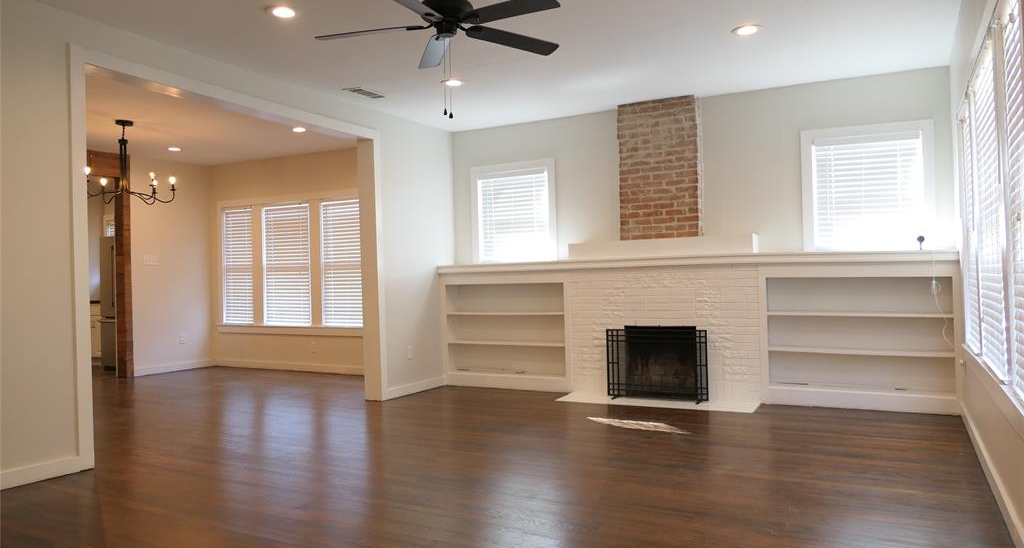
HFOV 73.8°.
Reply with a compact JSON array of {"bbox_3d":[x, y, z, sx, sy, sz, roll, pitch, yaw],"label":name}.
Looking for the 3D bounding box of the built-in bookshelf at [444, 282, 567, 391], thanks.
[{"bbox_3d":[-0.031,0.628,6.972,1.359,1.062,0.260,-1,-1,26],"label":"built-in bookshelf"}]

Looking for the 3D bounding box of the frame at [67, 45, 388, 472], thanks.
[{"bbox_3d":[-1.965,-0.081,5.265,0.150,2.530,2.713,-1,-1,31],"label":"frame"}]

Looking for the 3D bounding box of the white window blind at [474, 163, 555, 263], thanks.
[{"bbox_3d":[0.016,-0.626,7.081,0.974,1.051,0.080,-1,-1,26],"label":"white window blind"}]

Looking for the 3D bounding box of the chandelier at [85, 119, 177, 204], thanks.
[{"bbox_3d":[-3.767,-1.082,6.622,0.930,0.792,0.930,-1,-1,26],"label":"chandelier"}]

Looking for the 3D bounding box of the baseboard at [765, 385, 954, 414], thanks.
[{"bbox_3d":[2.759,1.016,5.463,1.408,0.149,0.025,-1,-1,26],"label":"baseboard"}]

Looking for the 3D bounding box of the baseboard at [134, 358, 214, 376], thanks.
[{"bbox_3d":[-4.375,1.218,8.893,0.018,0.095,1.008,-2,-1,34],"label":"baseboard"}]

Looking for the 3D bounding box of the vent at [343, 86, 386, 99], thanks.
[{"bbox_3d":[-1.259,-1.530,5.809,0.185,0.020,0.350,-1,-1,29],"label":"vent"}]

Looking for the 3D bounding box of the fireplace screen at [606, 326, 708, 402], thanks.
[{"bbox_3d":[1.270,0.817,6.091,0.909,0.616,0.180,-1,-1,26],"label":"fireplace screen"}]

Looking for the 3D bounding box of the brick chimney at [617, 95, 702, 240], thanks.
[{"bbox_3d":[1.373,-0.941,6.313,0.732,1.291,0.180,-1,-1,26],"label":"brick chimney"}]

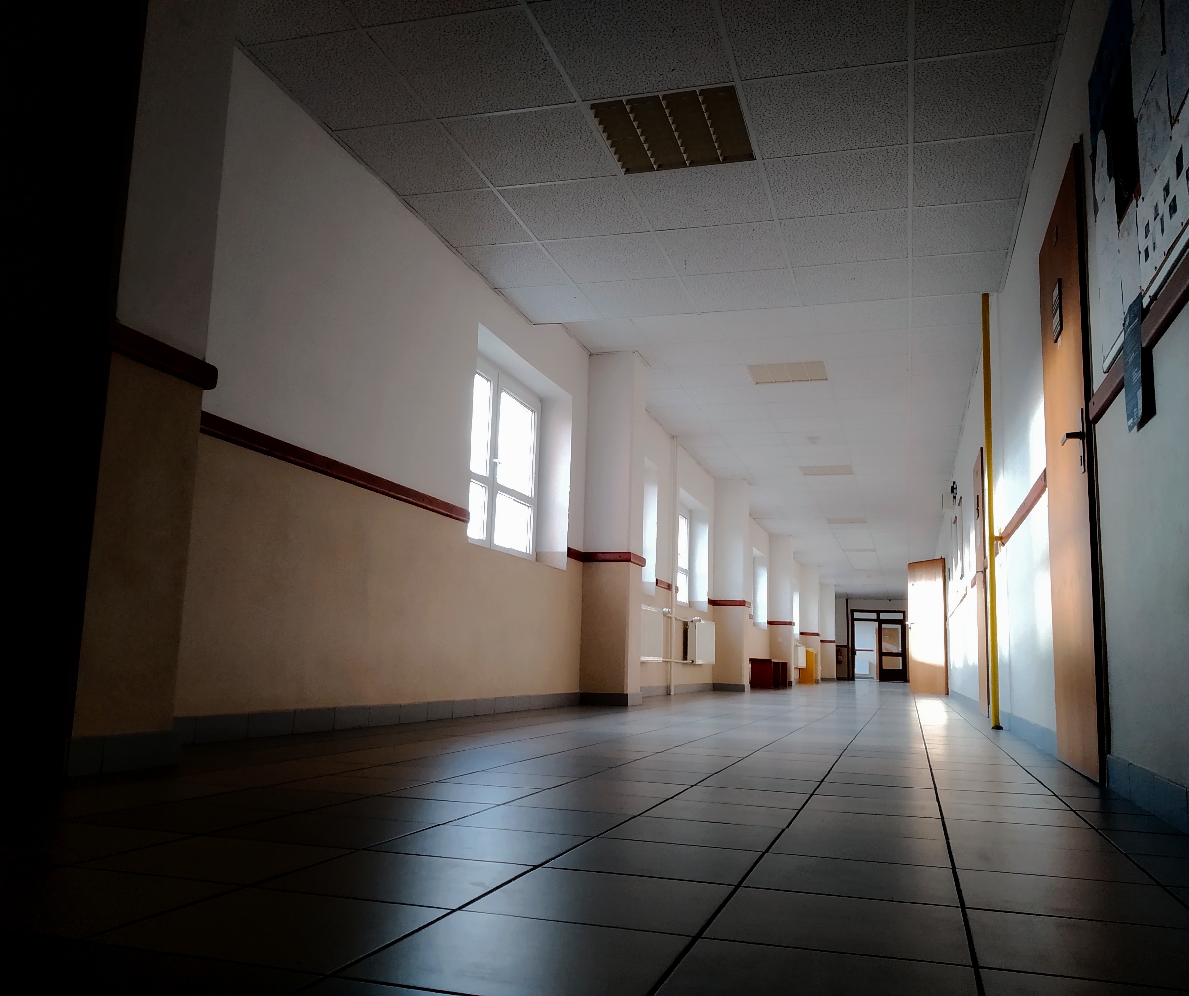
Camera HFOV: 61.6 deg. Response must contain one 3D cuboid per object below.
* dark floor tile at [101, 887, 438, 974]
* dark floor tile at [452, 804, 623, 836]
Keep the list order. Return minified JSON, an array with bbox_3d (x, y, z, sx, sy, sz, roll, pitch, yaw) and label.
[{"bbox_3d":[-0.355,0.494,1.143,0.298,0.010,0.293,-1,-10,17],"label":"dark floor tile"},{"bbox_3d":[-0.096,0.629,1.932,0.293,0.010,0.285,-1,-10,17],"label":"dark floor tile"}]

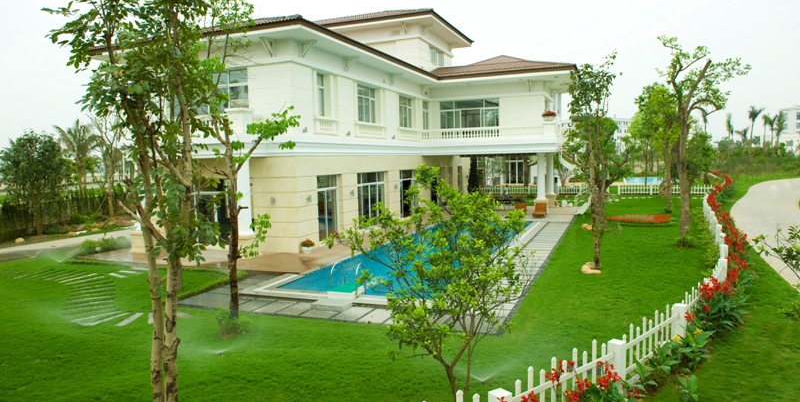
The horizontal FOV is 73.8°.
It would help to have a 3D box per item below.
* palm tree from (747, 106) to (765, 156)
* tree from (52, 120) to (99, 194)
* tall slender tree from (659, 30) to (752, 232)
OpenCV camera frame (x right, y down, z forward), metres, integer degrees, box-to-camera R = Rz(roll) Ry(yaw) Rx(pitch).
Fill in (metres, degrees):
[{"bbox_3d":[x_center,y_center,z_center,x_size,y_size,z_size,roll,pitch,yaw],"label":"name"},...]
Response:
[{"bbox_3d":[63.375,-12.033,95.000,2.800,11.000,2.600,-1,5,0],"label":"palm tree"},{"bbox_3d":[-27.925,-3.410,46.000,3.700,7.200,3.600,-1,5,0],"label":"tree"},{"bbox_3d":[13.581,-2.749,23.768,3.900,8.890,3.500,-1,5,0],"label":"tall slender tree"}]

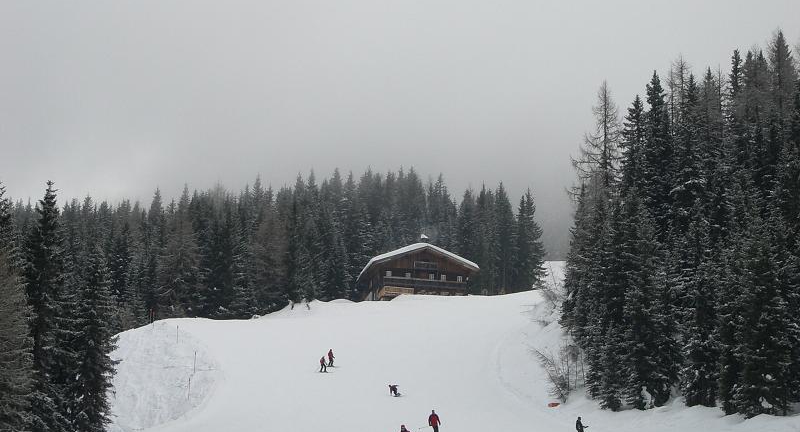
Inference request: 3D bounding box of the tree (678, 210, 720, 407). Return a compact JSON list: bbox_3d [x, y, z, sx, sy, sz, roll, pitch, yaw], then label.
[{"bbox_3d":[20.976,6.399,129.756,3.087,14.027,3.087,1,-15,0],"label":"tree"}]

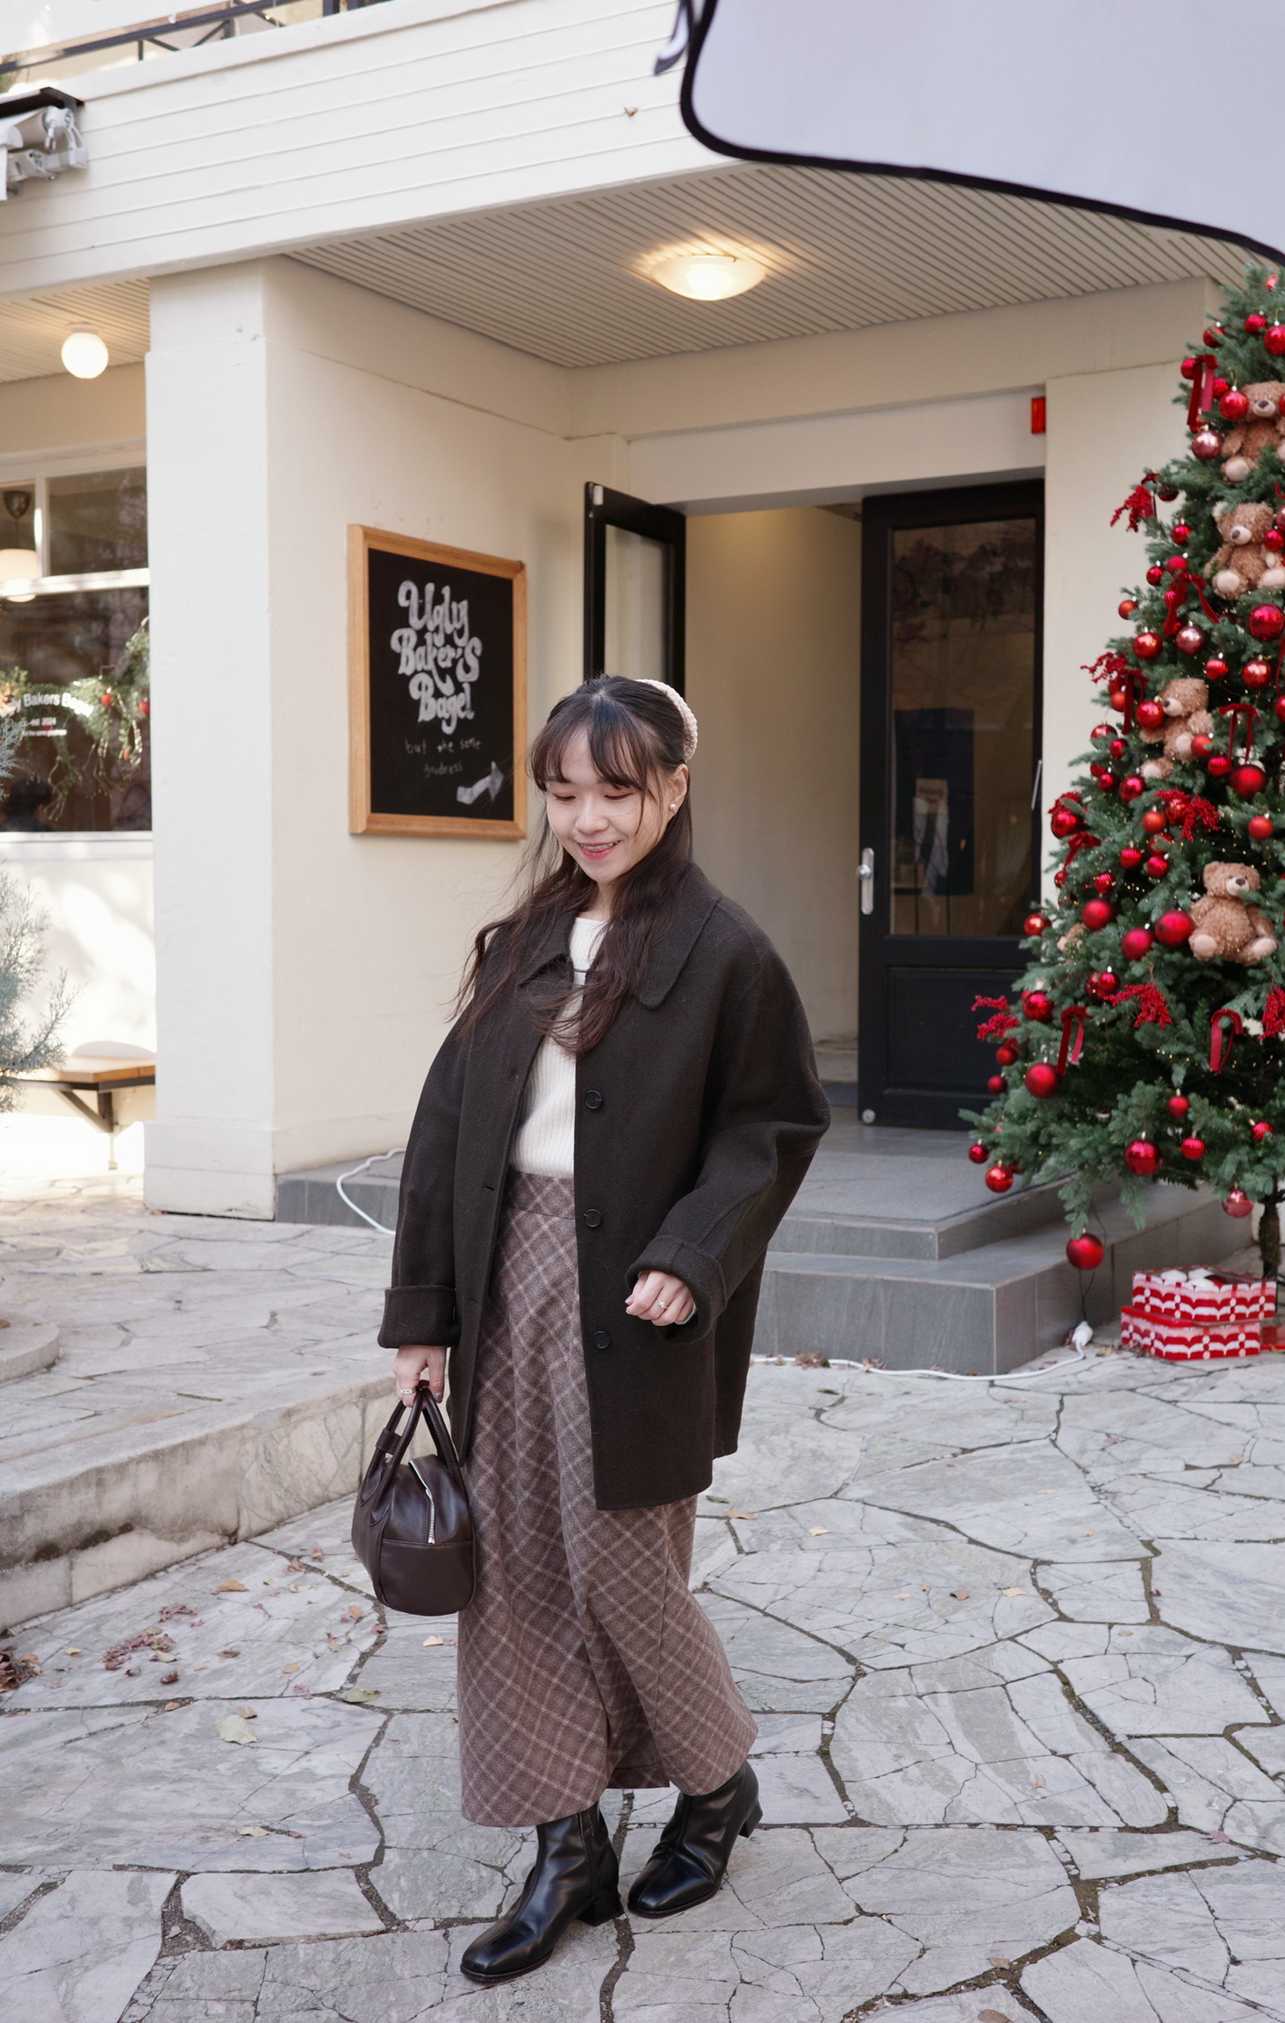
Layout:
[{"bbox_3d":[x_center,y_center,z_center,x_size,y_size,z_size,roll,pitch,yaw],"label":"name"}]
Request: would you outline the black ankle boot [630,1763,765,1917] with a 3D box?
[{"bbox_3d":[0.070,1.026,2.910,0.095,0.185,0.250,3,17,45],"label":"black ankle boot"}]

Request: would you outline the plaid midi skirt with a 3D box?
[{"bbox_3d":[-0.048,0.602,2.830,0.370,0.800,0.380,2,4,35],"label":"plaid midi skirt"}]

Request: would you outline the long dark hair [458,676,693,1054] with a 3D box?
[{"bbox_3d":[-0.081,-0.187,2.750,0.270,0.450,0.250,1,3,25],"label":"long dark hair"}]

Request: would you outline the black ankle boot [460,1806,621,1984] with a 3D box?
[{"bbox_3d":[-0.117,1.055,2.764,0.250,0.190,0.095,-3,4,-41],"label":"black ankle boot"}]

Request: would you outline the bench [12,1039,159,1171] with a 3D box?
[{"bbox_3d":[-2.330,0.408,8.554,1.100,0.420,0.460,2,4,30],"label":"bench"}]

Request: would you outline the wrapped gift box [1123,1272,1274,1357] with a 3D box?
[{"bbox_3d":[1.503,0.813,6.105,0.285,0.205,0.270,-1,3,-19],"label":"wrapped gift box"}]

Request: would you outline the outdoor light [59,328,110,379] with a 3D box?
[{"bbox_3d":[-2.055,-2.429,8.283,0.174,0.190,0.174,0,3,0],"label":"outdoor light"}]

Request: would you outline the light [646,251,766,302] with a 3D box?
[{"bbox_3d":[0.217,-2.429,7.537,0.395,0.100,0.395,0,3,0],"label":"light"}]

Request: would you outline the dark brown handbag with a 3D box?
[{"bbox_3d":[-0.295,0.625,2.890,0.140,0.280,0.250,-1,3,-16],"label":"dark brown handbag"}]

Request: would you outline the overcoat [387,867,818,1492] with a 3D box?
[{"bbox_3d":[-0.045,0.214,2.800,0.560,0.790,0.380,2,4,28],"label":"overcoat"}]

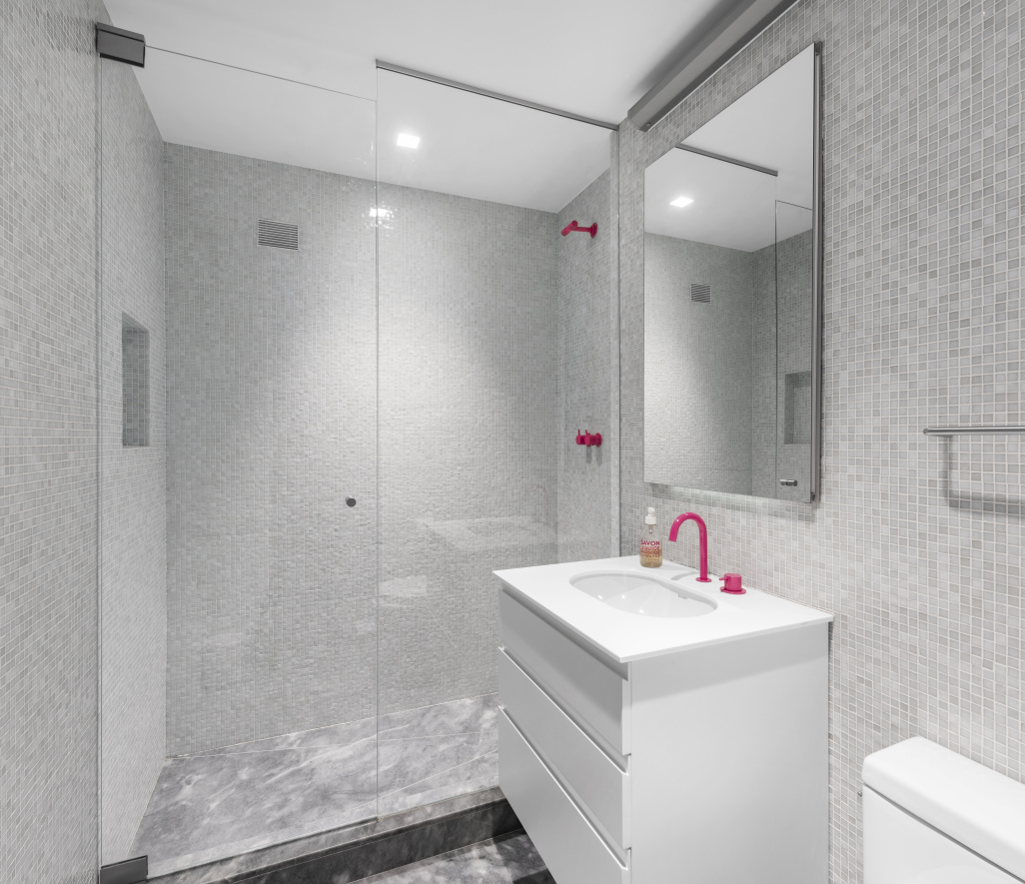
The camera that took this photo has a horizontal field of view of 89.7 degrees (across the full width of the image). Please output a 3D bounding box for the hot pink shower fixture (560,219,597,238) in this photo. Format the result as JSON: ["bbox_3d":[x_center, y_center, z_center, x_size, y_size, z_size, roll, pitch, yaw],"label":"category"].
[{"bbox_3d":[0.292,-0.903,2.202,0.127,0.069,0.110,0,0,-22],"label":"hot pink shower fixture"}]

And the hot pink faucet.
[{"bbox_3d":[0.478,0.283,1.386,0.137,0.189,0.043,0,0,-22],"label":"hot pink faucet"}]

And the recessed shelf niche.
[{"bbox_3d":[-1.193,-0.178,1.577,0.076,0.389,0.287,0,0,-22],"label":"recessed shelf niche"}]

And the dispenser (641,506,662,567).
[{"bbox_3d":[0.424,0.289,1.574,0.069,0.178,0.072,0,0,12],"label":"dispenser"}]

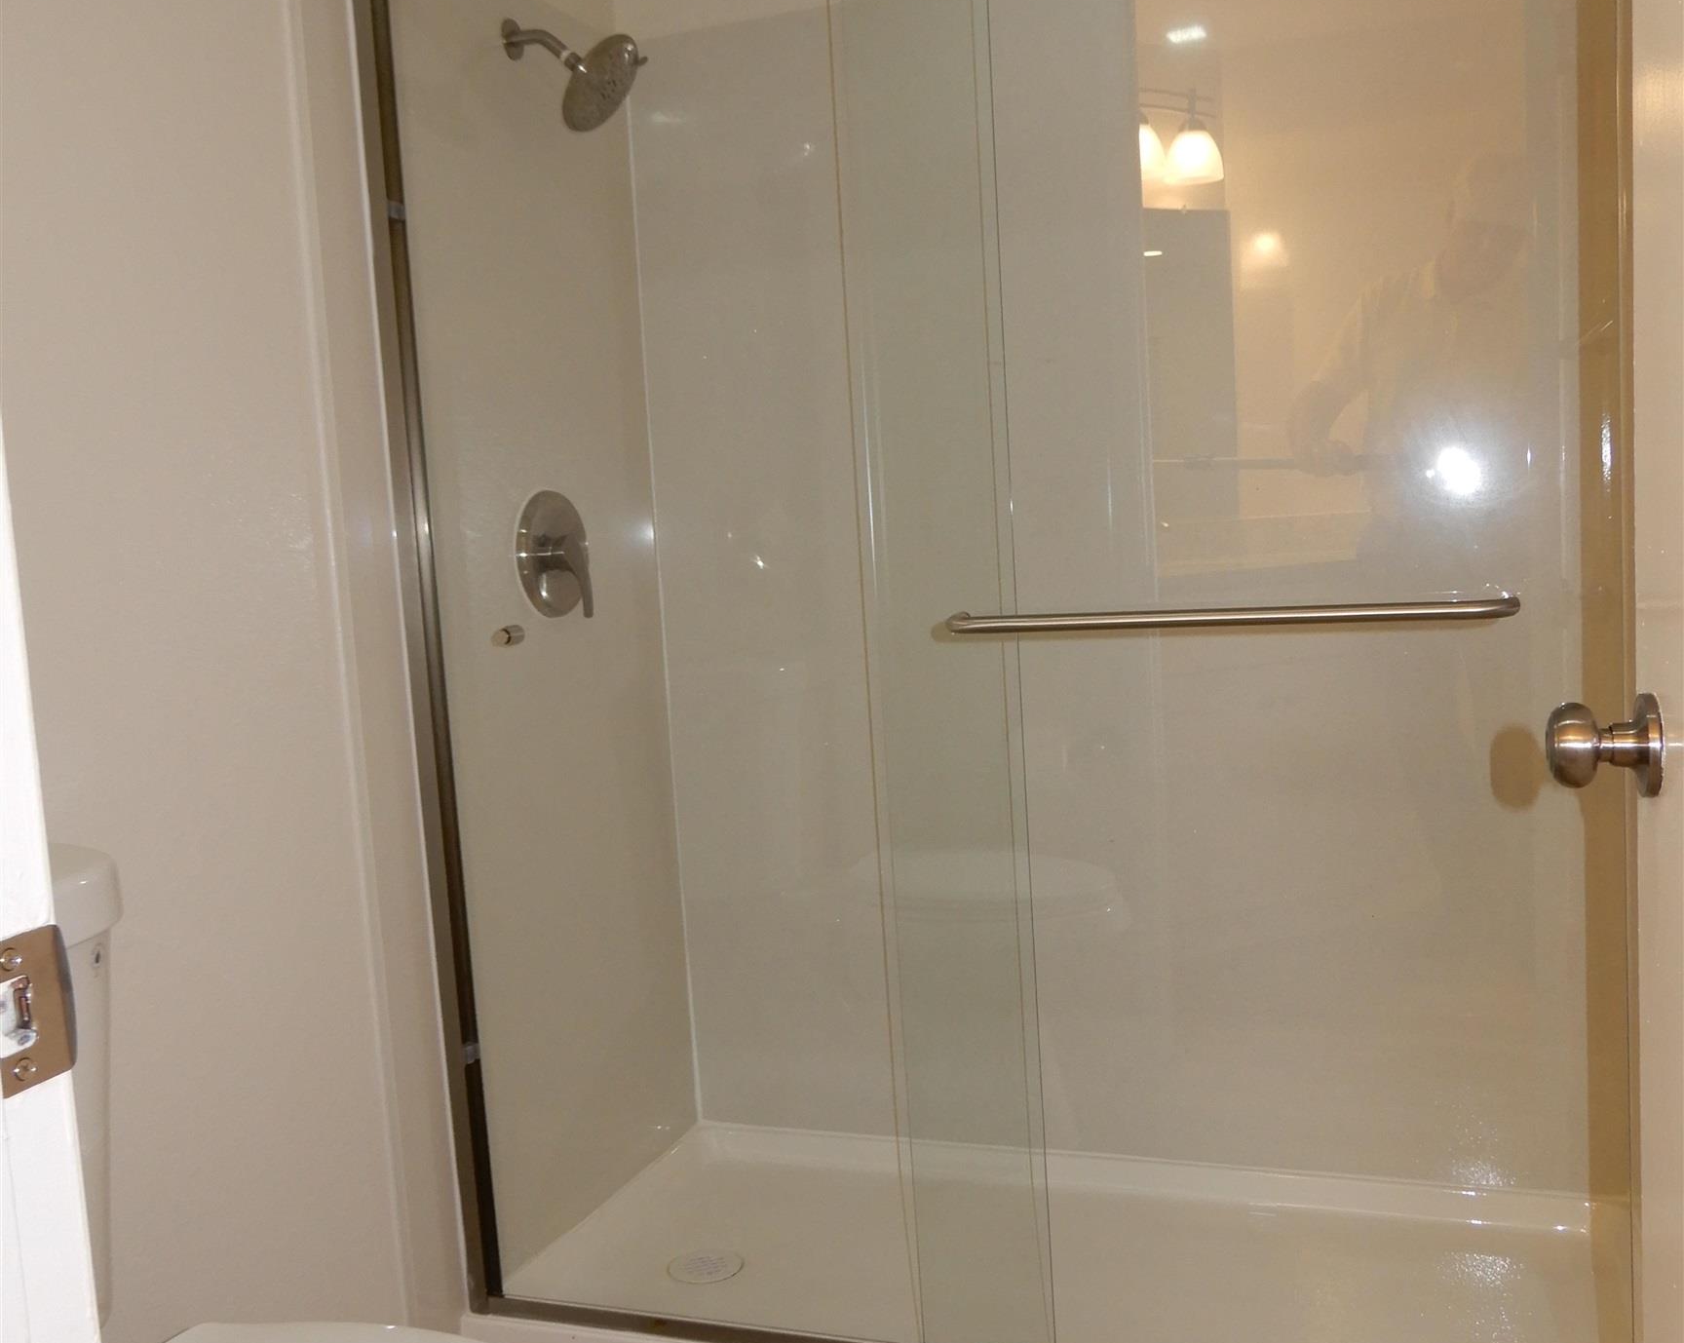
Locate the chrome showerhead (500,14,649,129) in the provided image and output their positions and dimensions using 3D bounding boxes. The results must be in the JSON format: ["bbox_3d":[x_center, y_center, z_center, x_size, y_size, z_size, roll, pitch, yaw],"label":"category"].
[{"bbox_3d":[-0.369,-0.832,2.159,0.194,0.168,0.150,-1,6,20],"label":"chrome showerhead"}]

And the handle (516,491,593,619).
[{"bbox_3d":[-0.393,-0.169,2.246,0.066,0.181,0.181,-1,6,20],"label":"handle"}]

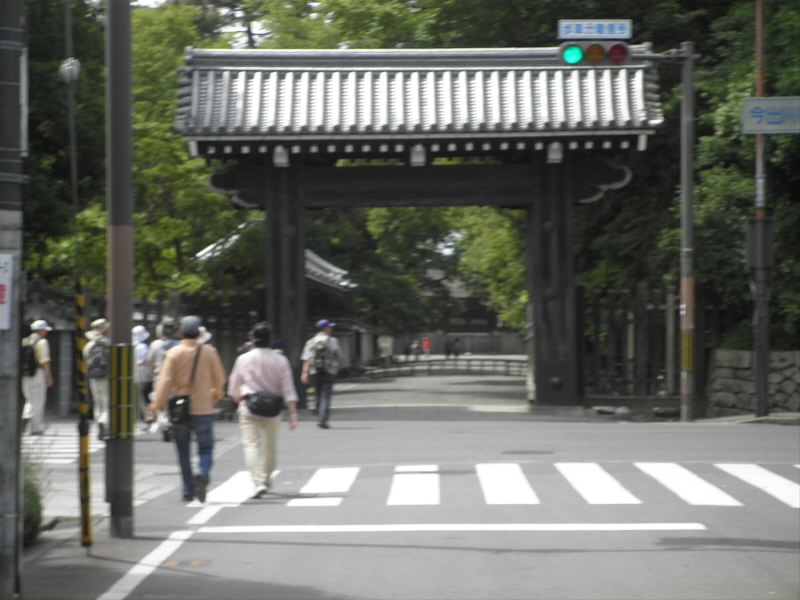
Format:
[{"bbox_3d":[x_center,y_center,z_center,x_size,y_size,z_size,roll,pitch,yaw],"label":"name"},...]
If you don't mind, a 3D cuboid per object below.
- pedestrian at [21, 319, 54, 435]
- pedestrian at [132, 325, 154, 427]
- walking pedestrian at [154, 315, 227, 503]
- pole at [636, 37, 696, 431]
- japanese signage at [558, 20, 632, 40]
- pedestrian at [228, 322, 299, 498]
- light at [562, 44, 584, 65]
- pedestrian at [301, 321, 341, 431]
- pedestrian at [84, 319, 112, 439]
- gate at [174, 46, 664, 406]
[{"bbox_3d":[-5.381,1.153,37.000,0.550,1.712,0.520,0,-1,-41],"label":"pedestrian"},{"bbox_3d":[-4.054,1.205,39.300,0.480,1.606,0.480,0,-1,-45],"label":"pedestrian"},{"bbox_3d":[-1.930,0.997,23.000,0.640,1.700,0.500,0,-1,0],"label":"walking pedestrian"},{"bbox_3d":[4.330,-1.093,40.400,0.970,6.150,0.220,0,-1,2],"label":"pole"},{"bbox_3d":[3.172,-4.381,40.500,1.180,0.310,0.060,0,-1,2],"label":"japanese signage"},{"bbox_3d":[-1.296,1.040,23.700,0.640,1.662,0.500,0,-1,3],"label":"pedestrian"},{"bbox_3d":[2.815,-3.983,40.500,0.360,0.350,0.270,0,-1,2],"label":"light"},{"bbox_3d":[-1.223,1.153,38.900,0.600,1.699,0.500,-1,-1,11],"label":"pedestrian"},{"bbox_3d":[-4.276,1.120,35.400,0.520,1.716,0.500,-1,-1,20],"label":"pedestrian"},{"bbox_3d":[0.340,-1.270,44.100,8.450,6.450,3.200,0,-1,2],"label":"gate"}]

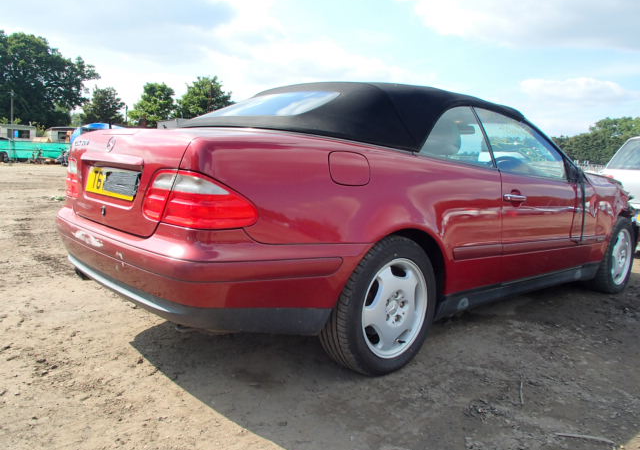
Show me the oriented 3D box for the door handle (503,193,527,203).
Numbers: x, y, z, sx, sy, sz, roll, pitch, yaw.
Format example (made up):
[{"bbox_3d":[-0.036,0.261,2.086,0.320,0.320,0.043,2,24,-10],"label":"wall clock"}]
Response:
[{"bbox_3d":[1.030,-0.141,2.754,0.235,0.042,0.045,-3,9,-42],"label":"door handle"}]

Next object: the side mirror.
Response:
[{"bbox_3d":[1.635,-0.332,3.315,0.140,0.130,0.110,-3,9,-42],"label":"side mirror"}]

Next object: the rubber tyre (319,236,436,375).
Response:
[{"bbox_3d":[0.265,0.342,2.259,0.616,0.616,0.220,-3,9,-42],"label":"rubber tyre"}]

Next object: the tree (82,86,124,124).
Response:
[{"bbox_3d":[-23.216,-10.779,55.468,4.462,8.149,4.462,-3,9,-42],"label":"tree"}]

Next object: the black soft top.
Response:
[{"bbox_3d":[0.177,-0.621,3.030,1.940,0.425,1.400,-3,9,-42],"label":"black soft top"}]

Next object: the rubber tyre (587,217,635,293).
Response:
[{"bbox_3d":[2.263,0.240,4.056,0.616,0.616,0.215,-3,9,-42],"label":"rubber tyre"}]

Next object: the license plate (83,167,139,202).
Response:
[{"bbox_3d":[-0.868,-0.175,2.146,0.015,0.111,0.520,15,-3,-43],"label":"license plate"}]

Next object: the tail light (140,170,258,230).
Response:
[{"bbox_3d":[-0.428,-0.099,1.773,0.215,0.175,0.475,-3,9,-42],"label":"tail light"}]

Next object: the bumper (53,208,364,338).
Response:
[{"bbox_3d":[-0.700,0.124,2.349,0.770,0.410,1.700,-3,9,-42],"label":"bumper"}]

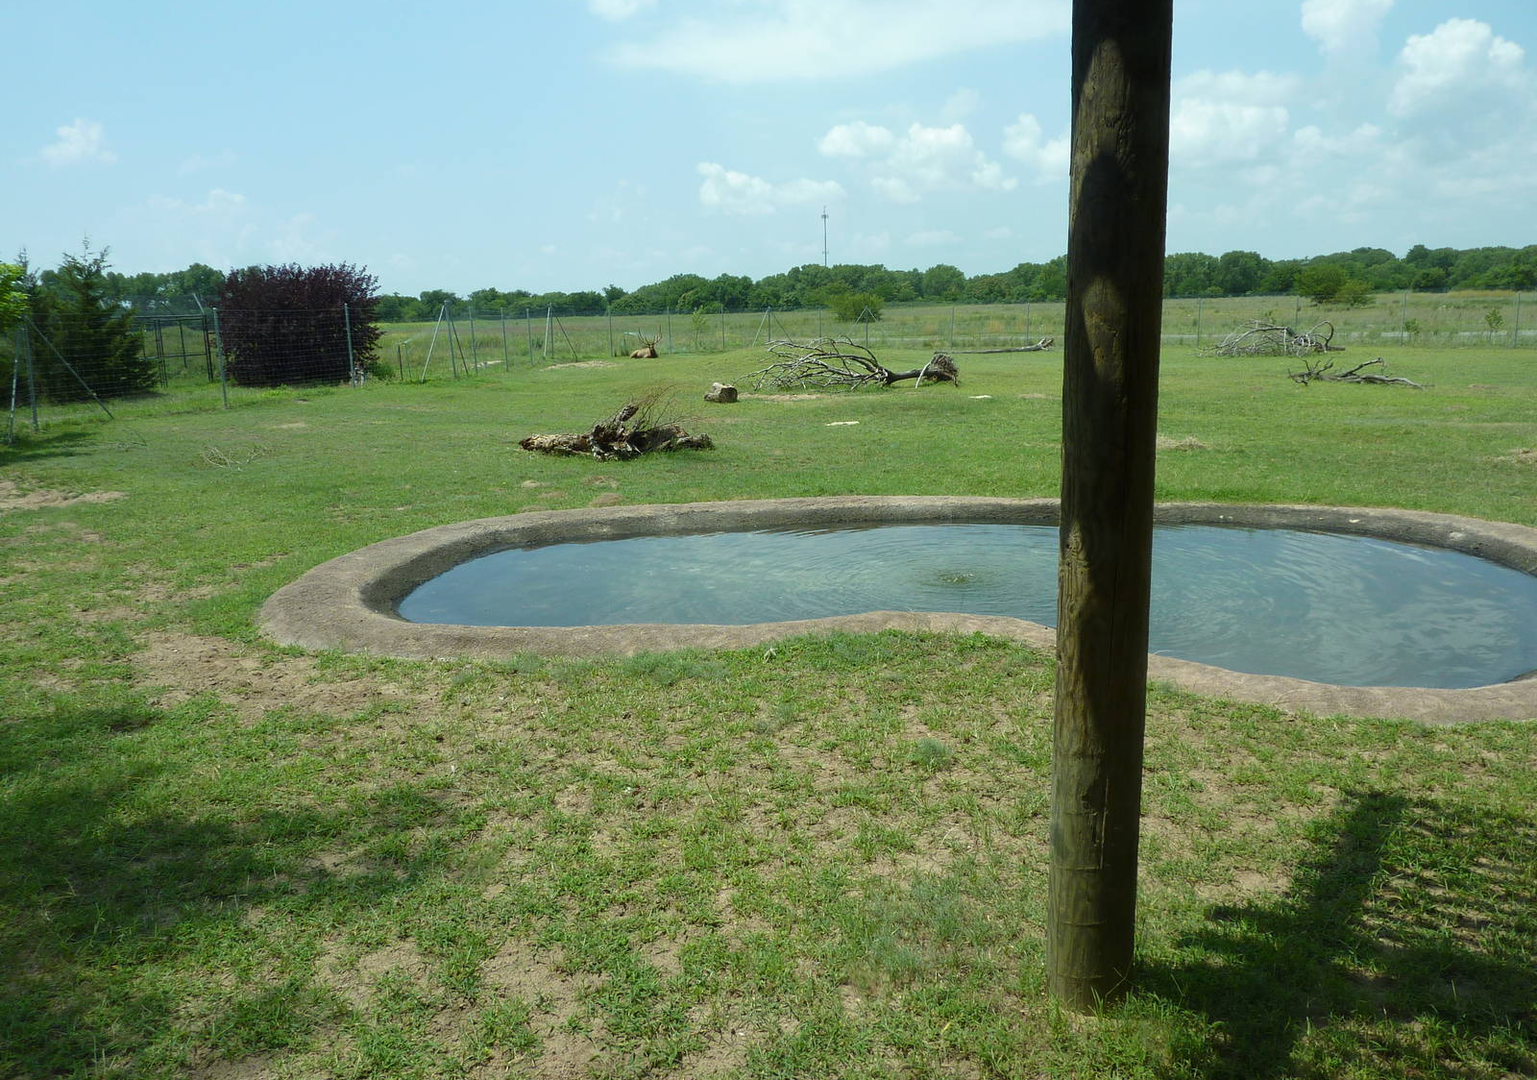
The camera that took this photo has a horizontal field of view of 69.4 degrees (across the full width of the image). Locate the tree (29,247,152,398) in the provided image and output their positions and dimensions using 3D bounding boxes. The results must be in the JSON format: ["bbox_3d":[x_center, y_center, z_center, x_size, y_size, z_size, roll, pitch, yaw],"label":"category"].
[{"bbox_3d":[-18.492,-6.015,30.461,2.600,4.100,2.600,-9,14,-32],"label":"tree"}]

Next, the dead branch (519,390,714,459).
[{"bbox_3d":[-2.044,-1.528,15.039,2.500,0.700,1.050,0,12,6],"label":"dead branch"}]

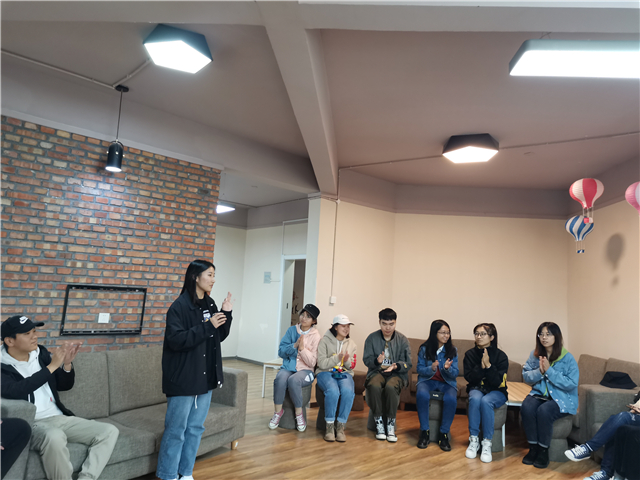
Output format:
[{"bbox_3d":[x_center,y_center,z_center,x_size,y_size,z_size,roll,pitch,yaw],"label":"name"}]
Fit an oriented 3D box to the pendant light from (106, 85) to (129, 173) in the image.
[{"bbox_3d":[-1.716,-0.945,4.088,0.145,0.730,0.145,3,-6,5],"label":"pendant light"}]

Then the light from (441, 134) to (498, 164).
[{"bbox_3d":[1.590,-0.961,5.065,0.570,0.140,0.560,3,-6,5],"label":"light"}]

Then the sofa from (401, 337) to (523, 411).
[{"bbox_3d":[1.856,1.821,6.460,1.700,0.870,0.750,3,-6,5],"label":"sofa"}]

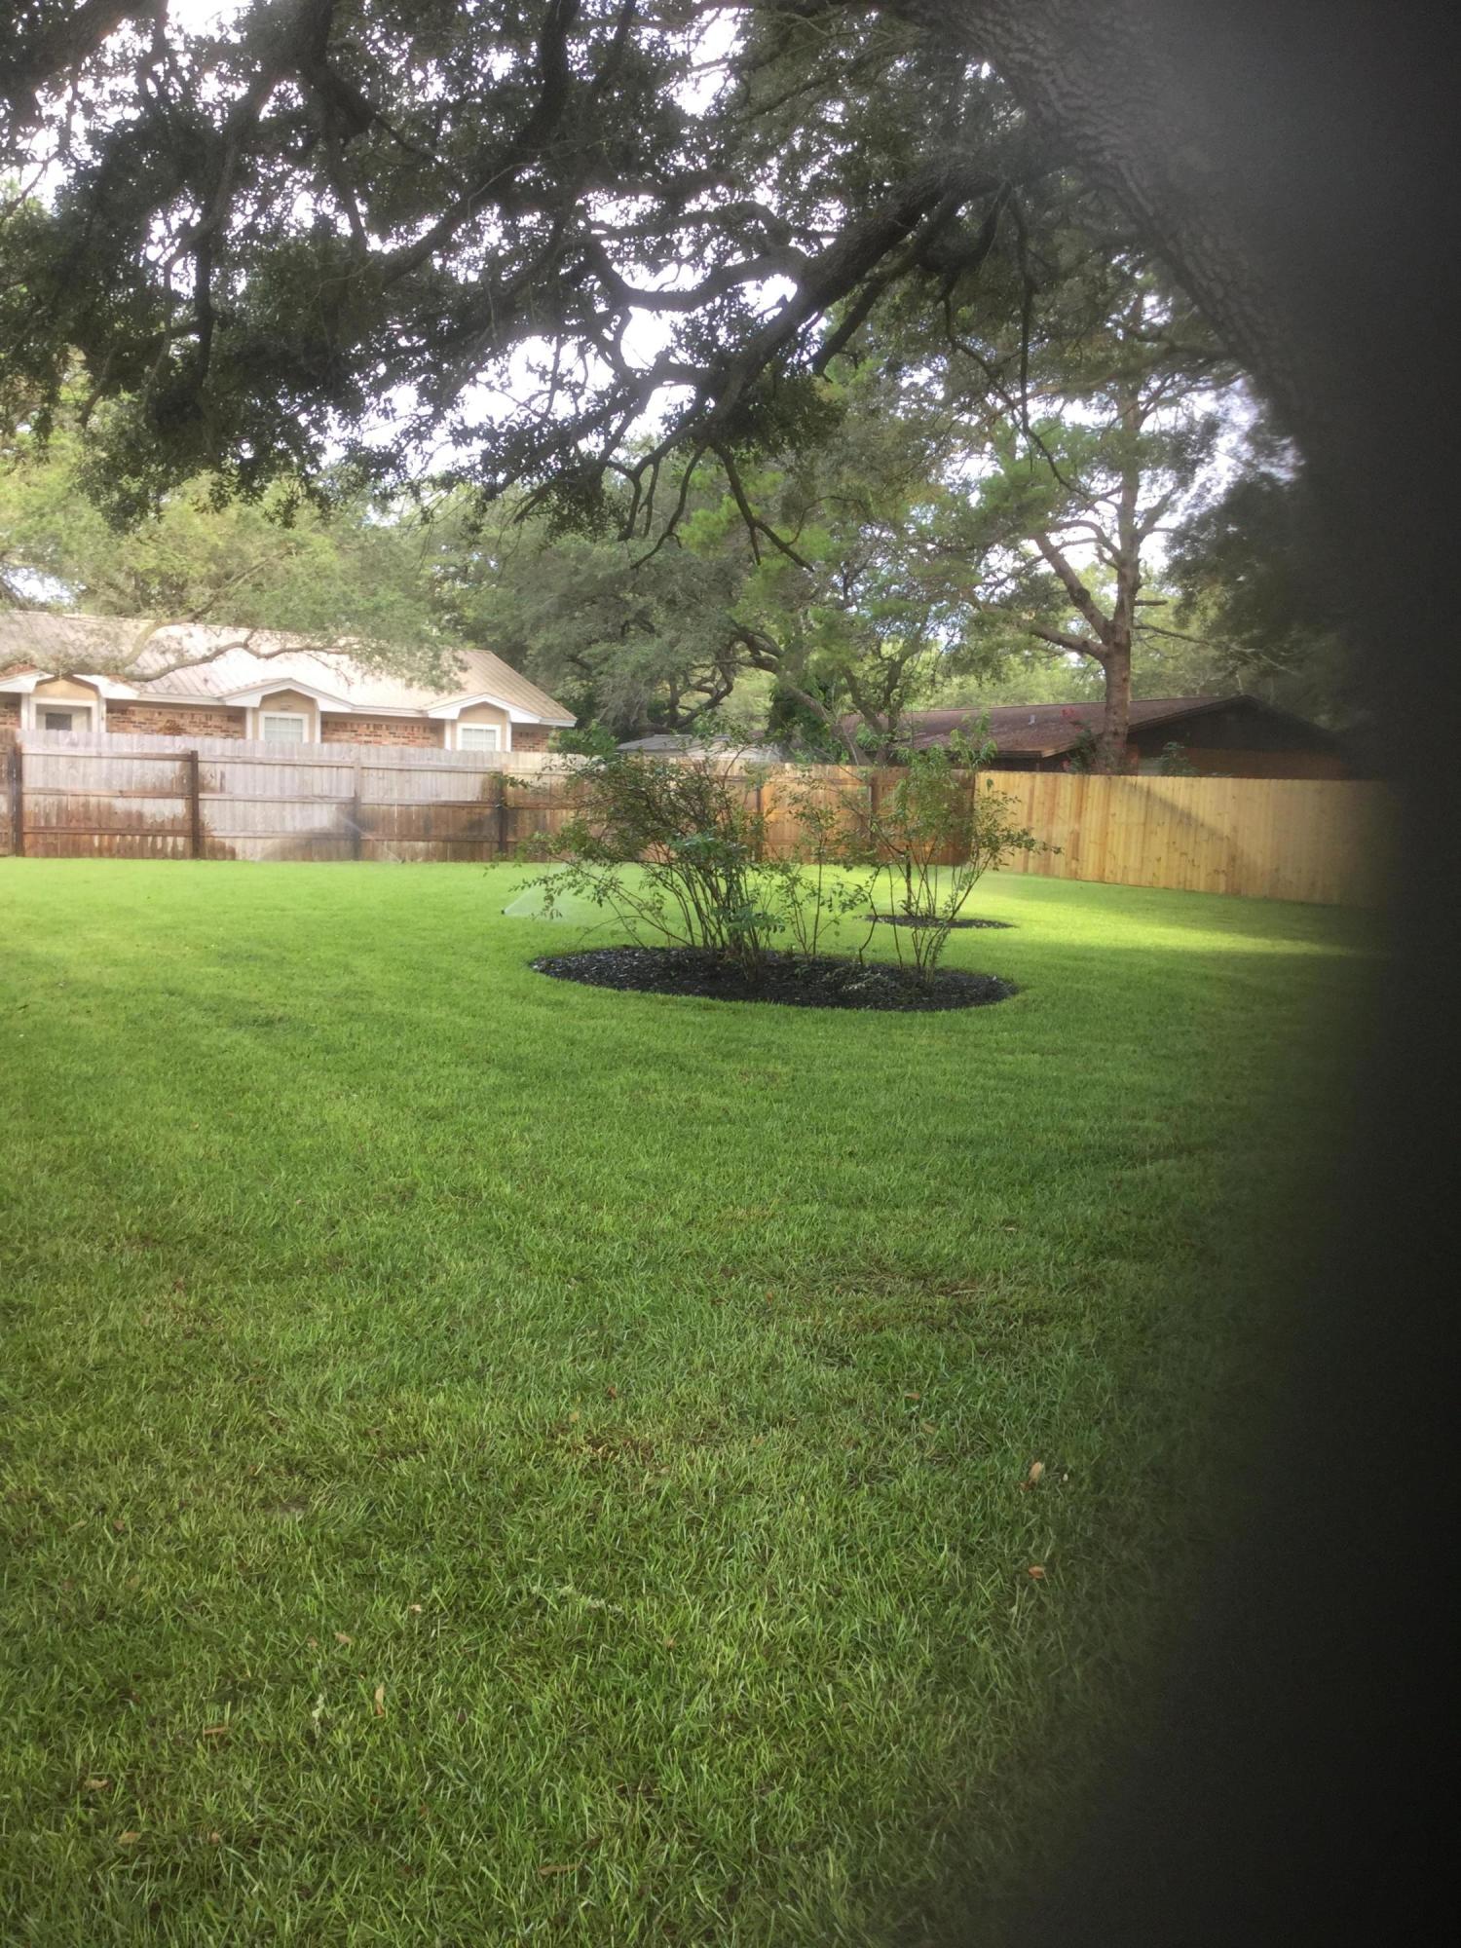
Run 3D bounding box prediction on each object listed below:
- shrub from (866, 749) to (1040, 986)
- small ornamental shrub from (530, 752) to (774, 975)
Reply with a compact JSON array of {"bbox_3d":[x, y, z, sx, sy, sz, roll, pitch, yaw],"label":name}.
[{"bbox_3d":[1.783,-0.904,13.928,1.300,1.840,1.200,2,6,0],"label":"shrub"},{"bbox_3d":[-0.597,-0.938,14.136,1.850,1.690,1.600,2,6,0],"label":"small ornamental shrub"}]

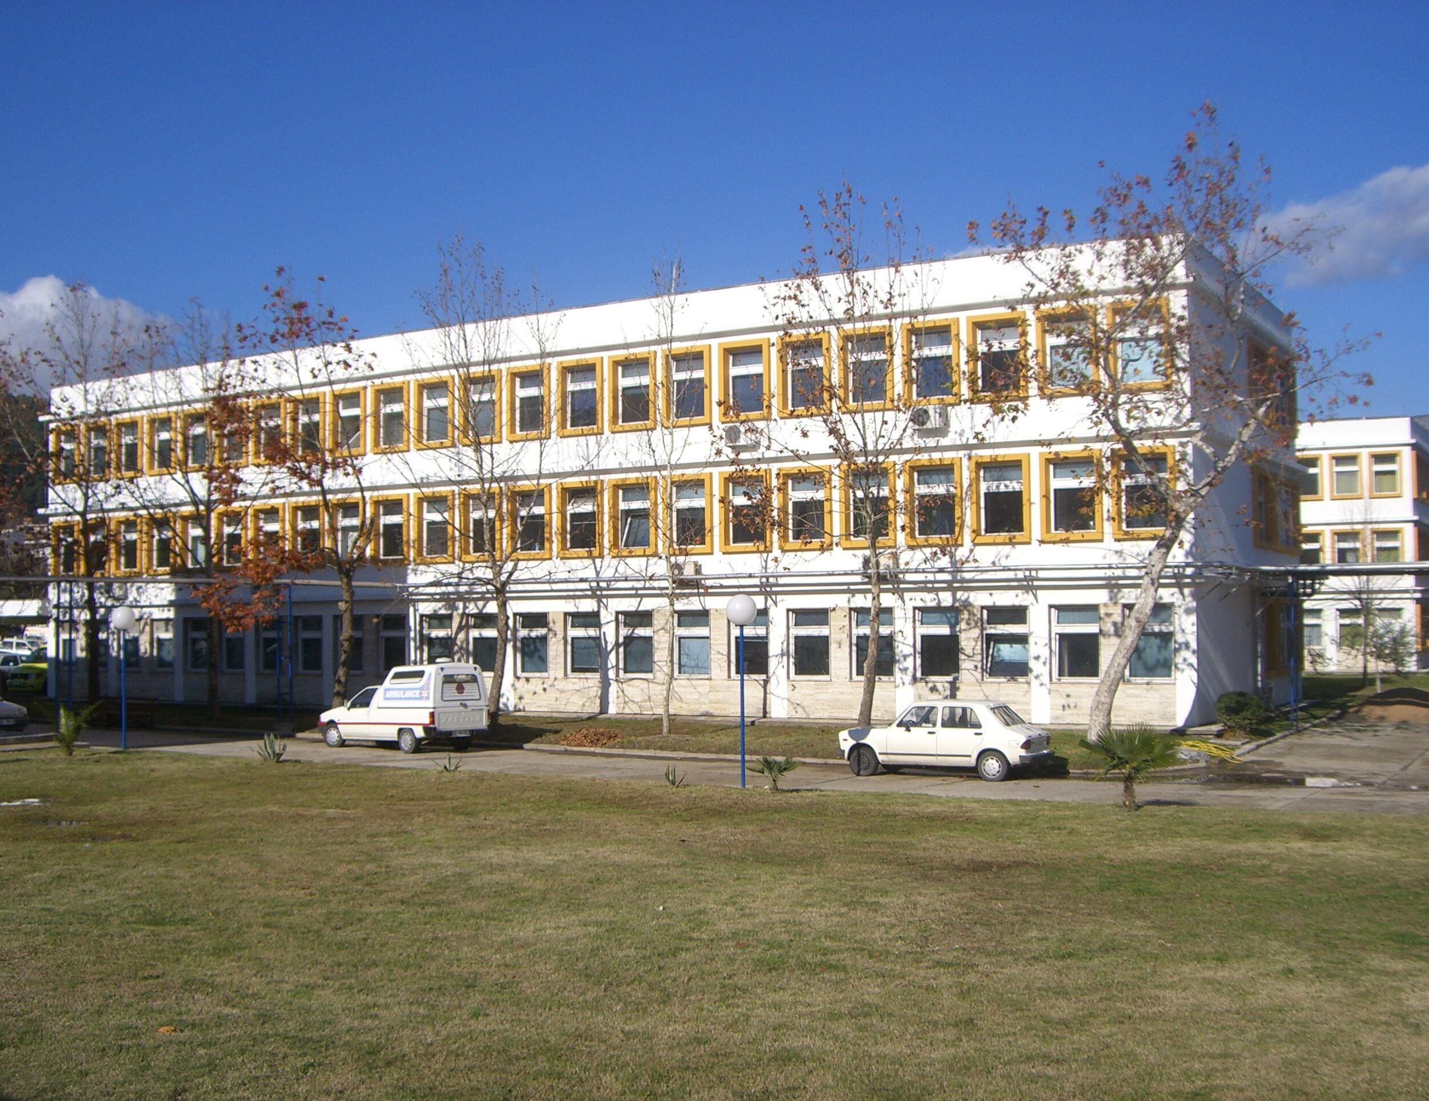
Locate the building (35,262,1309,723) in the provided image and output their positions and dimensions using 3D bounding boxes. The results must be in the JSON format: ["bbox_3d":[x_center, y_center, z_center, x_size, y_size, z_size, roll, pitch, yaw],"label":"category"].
[{"bbox_3d":[-3.608,-0.924,55.566,43.800,12.050,13.300,-2,-3,31],"label":"building"}]

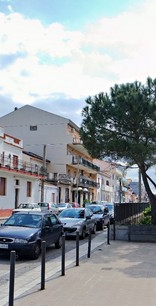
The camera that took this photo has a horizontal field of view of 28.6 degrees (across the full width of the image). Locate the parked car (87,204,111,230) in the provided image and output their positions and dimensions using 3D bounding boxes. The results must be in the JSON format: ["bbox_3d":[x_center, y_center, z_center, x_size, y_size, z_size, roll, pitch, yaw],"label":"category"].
[{"bbox_3d":[1.061,4.365,21.099,1.720,1.500,4.150,-2,-9,14],"label":"parked car"}]

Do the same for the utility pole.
[{"bbox_3d":[-4.483,3.394,39.878,0.300,9.000,0.300,-2,-9,14],"label":"utility pole"}]

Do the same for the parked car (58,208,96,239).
[{"bbox_3d":[-0.134,3.652,16.453,1.670,1.430,3.900,-2,-9,14],"label":"parked car"}]

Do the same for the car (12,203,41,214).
[{"bbox_3d":[-5.022,5.770,30.626,1.600,1.430,3.750,-2,-9,14],"label":"car"}]

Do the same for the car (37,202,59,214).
[{"bbox_3d":[-3.472,6.669,36.352,1.630,1.480,3.800,-2,-9,14],"label":"car"}]

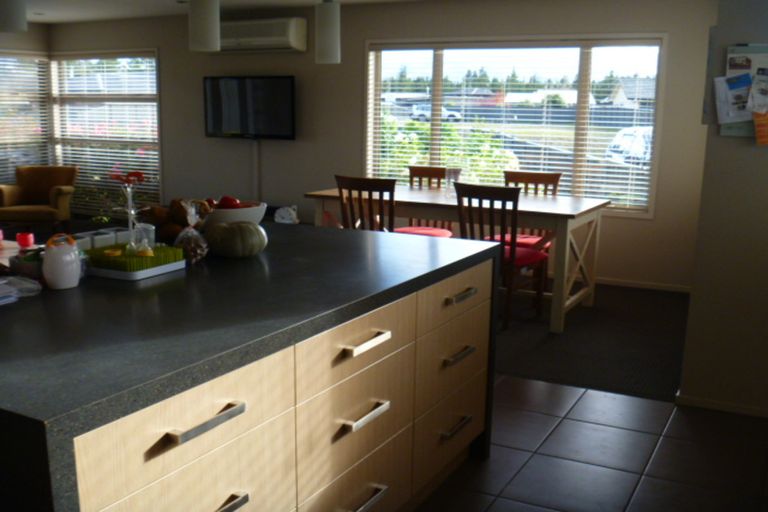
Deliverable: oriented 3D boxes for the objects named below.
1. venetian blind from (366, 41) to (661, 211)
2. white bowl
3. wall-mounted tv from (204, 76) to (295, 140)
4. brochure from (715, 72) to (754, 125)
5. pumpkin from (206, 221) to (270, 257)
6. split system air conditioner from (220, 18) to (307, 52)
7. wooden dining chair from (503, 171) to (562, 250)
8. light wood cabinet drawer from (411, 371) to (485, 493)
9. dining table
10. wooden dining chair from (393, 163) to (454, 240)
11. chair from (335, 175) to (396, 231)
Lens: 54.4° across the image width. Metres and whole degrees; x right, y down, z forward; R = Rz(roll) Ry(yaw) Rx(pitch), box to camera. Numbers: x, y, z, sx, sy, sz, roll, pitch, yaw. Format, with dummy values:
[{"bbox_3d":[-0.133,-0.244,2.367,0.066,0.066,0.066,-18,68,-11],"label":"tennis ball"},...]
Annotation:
[{"bbox_3d":[1.029,-1.186,6.589,2.599,1.360,0.060,6,11,26],"label":"venetian blind"},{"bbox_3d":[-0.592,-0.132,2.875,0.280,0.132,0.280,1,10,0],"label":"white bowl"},{"bbox_3d":[-1.372,-1.511,7.632,1.110,0.630,0.060,6,11,26],"label":"wall-mounted tv"},{"bbox_3d":[1.568,-0.703,3.345,0.148,0.205,0.010,-2,7,30],"label":"brochure"},{"bbox_3d":[-0.494,-0.056,2.517,0.207,0.120,0.207,1,10,0],"label":"pumpkin"},{"bbox_3d":[-1.319,-2.195,7.442,1.120,0.310,0.240,6,11,26],"label":"split system air conditioner"},{"bbox_3d":[1.043,-0.154,5.866,0.480,0.960,0.560,7,12,29],"label":"wooden dining chair"},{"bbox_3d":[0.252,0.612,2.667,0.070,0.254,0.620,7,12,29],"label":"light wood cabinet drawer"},{"bbox_3d":[0.536,-0.046,5.709,2.090,0.785,0.980,7,12,29],"label":"dining table"},{"bbox_3d":[0.293,-0.239,6.258,0.490,0.960,0.560,7,12,29],"label":"wooden dining chair"},{"bbox_3d":[-0.001,-0.107,5.505,0.500,0.960,0.570,8,12,33],"label":"chair"}]

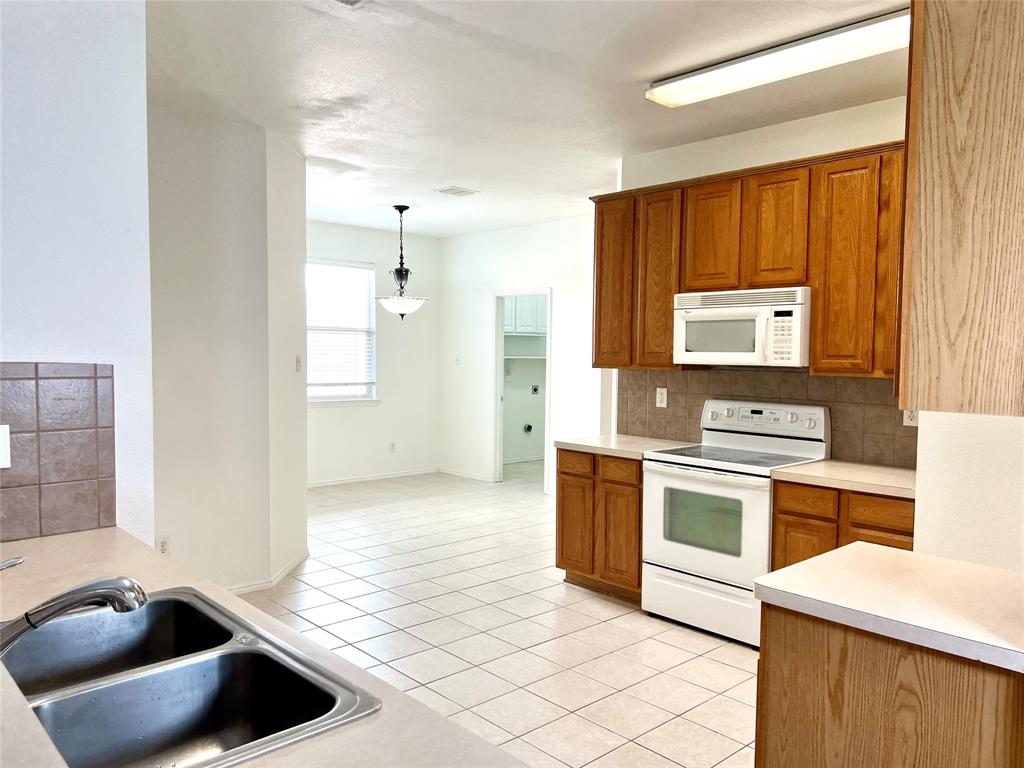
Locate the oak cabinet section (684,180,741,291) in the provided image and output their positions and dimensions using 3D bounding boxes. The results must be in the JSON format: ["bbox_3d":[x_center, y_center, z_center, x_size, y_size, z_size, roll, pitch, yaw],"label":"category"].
[{"bbox_3d":[1.218,-0.815,4.311,0.323,0.594,0.360,-2,4,-42],"label":"oak cabinet section"}]

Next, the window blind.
[{"bbox_3d":[-1.847,-0.559,8.103,0.920,1.460,0.060,-2,4,-43],"label":"window blind"}]

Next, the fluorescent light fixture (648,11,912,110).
[{"bbox_3d":[1.134,-1.359,3.232,0.250,0.090,1.240,-2,4,-43],"label":"fluorescent light fixture"}]

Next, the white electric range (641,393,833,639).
[{"bbox_3d":[1.210,0.718,4.229,0.680,1.190,0.760,-2,4,-43],"label":"white electric range"}]

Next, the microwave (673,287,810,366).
[{"bbox_3d":[1.340,-0.302,4.275,0.410,0.405,0.763,-2,4,-43],"label":"microwave"}]

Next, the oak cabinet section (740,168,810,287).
[{"bbox_3d":[1.464,-0.800,4.042,0.323,0.594,0.370,-2,4,-42],"label":"oak cabinet section"}]

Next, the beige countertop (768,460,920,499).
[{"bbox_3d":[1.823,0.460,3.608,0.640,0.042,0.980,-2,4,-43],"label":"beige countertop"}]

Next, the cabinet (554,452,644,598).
[{"bbox_3d":[0.732,0.844,4.817,0.610,0.870,0.680,-2,4,-43],"label":"cabinet"}]

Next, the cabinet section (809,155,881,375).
[{"bbox_3d":[1.700,-0.569,3.792,0.323,1.030,0.325,-2,4,-42],"label":"cabinet section"}]

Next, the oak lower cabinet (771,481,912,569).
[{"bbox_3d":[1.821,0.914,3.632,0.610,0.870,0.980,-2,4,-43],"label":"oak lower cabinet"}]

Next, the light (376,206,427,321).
[{"bbox_3d":[-0.999,-1.090,6.960,0.490,1.030,0.490,1,3,0],"label":"light"}]

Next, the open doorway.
[{"bbox_3d":[0.117,0.088,8.083,0.130,2.060,0.830,-2,4,-43],"label":"open doorway"}]

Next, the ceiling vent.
[{"bbox_3d":[-0.447,-1.556,6.258,0.290,0.020,0.250,-2,4,-43],"label":"ceiling vent"}]

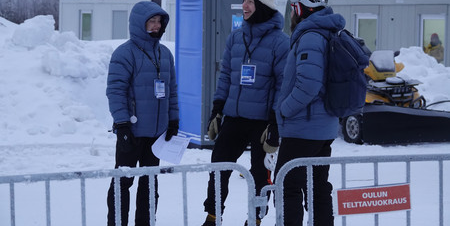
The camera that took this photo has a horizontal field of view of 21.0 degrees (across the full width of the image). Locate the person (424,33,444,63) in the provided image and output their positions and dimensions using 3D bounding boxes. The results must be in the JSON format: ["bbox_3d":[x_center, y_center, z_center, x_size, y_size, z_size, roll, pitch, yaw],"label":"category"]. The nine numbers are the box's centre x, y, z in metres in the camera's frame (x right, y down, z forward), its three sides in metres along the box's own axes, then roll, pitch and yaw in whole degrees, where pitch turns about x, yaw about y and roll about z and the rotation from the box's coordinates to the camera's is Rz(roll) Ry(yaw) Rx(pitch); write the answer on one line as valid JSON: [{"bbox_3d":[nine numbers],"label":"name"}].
[{"bbox_3d":[5.357,-1.240,31.000,0.520,1.620,0.380,1,4,12],"label":"person"}]

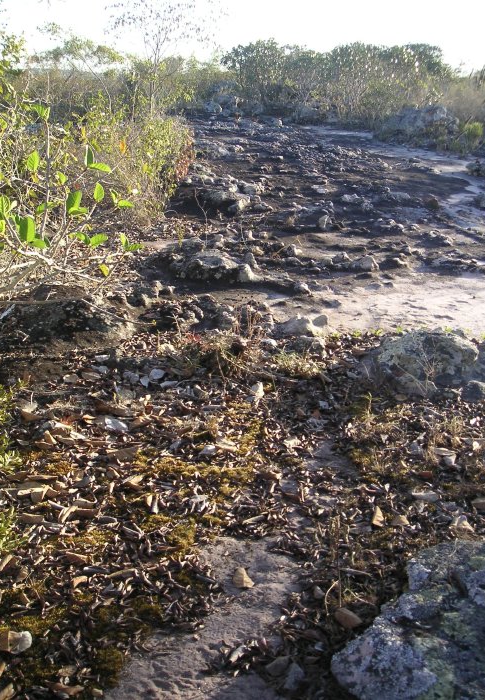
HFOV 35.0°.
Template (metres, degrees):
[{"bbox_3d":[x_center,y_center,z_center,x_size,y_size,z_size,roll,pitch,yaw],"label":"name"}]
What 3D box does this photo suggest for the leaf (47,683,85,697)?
[{"bbox_3d":[-0.452,0.868,1.965,0.094,0.018,0.033,4,21,11],"label":"leaf"}]

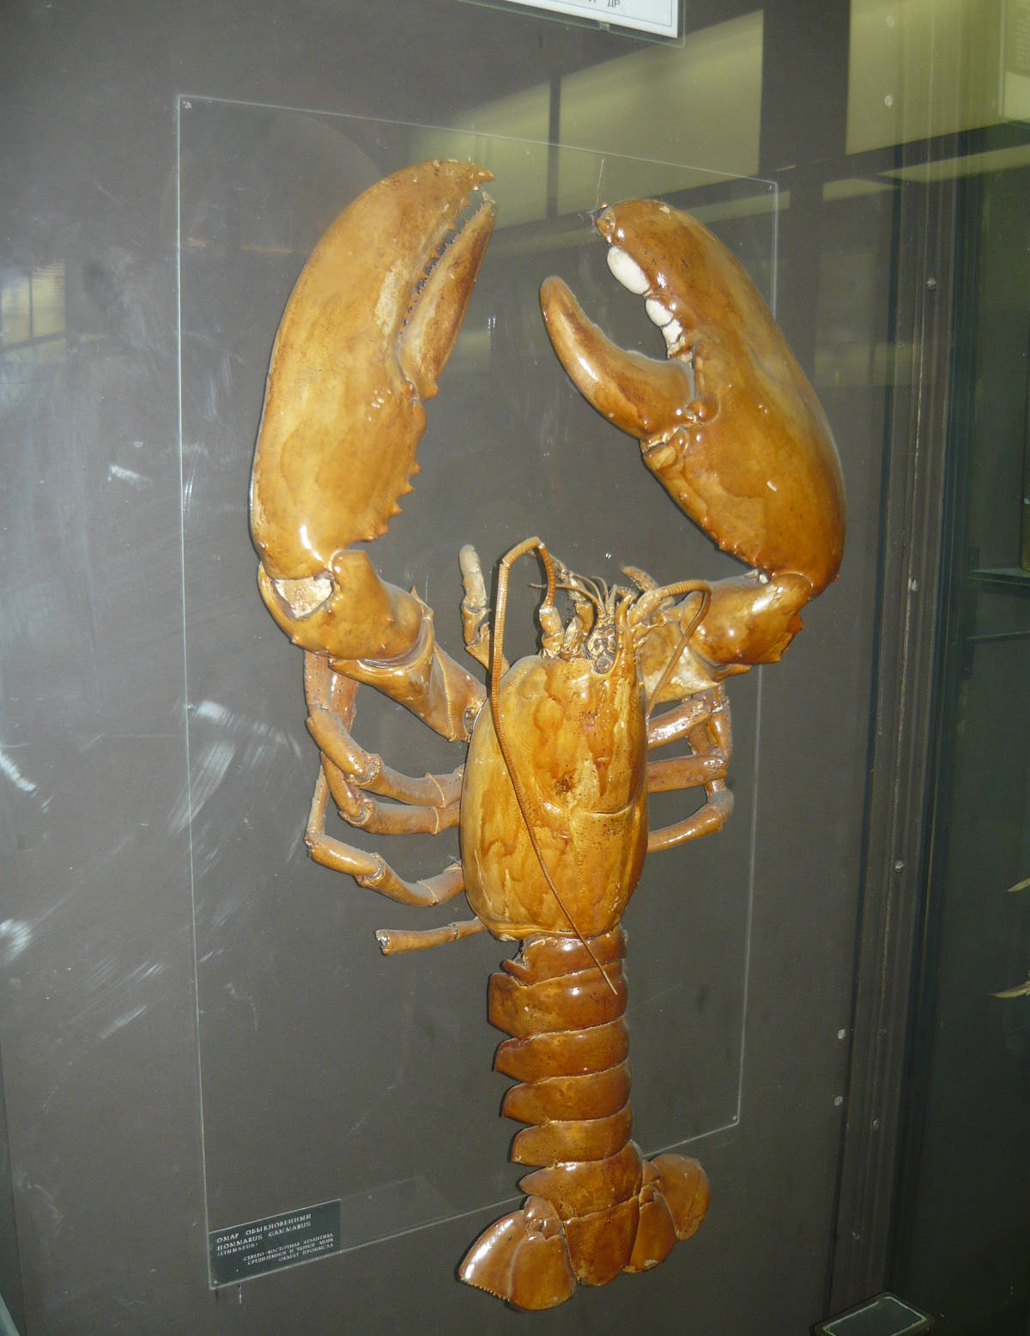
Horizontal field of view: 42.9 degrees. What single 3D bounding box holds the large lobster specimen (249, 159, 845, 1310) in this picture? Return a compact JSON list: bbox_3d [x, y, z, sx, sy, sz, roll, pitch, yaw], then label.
[{"bbox_3d":[0.043,0.075,0.872,0.442,0.770,0.134,-4,10,-30],"label":"large lobster specimen"}]

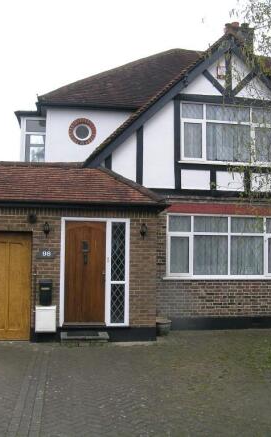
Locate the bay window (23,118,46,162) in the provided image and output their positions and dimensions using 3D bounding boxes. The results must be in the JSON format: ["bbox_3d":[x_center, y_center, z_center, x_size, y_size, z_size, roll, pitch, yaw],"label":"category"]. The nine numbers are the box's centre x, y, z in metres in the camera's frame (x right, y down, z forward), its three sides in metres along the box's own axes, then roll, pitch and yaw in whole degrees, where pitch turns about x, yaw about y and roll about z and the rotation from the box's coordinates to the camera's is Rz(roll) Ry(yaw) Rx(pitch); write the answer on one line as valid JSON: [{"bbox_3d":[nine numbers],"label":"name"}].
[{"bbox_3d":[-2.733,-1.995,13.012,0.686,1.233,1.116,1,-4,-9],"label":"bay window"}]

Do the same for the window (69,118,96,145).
[{"bbox_3d":[-1.350,-2.217,12.040,0.715,0.705,0.122,1,-4,-9],"label":"window"}]

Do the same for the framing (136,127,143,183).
[{"bbox_3d":[0.097,-1.443,10.835,0.145,1.376,0.081,1,-4,-9],"label":"framing"}]

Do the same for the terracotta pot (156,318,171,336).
[{"bbox_3d":[0.564,2.357,10.308,0.457,0.337,0.457,0,-4,0],"label":"terracotta pot"}]

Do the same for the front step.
[{"bbox_3d":[-0.968,2.296,8.983,0.890,0.192,0.436,1,-4,-9],"label":"front step"}]

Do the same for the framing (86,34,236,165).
[{"bbox_3d":[0.563,-2.667,10.832,3.410,3.238,0.284,1,-4,-9],"label":"framing"}]

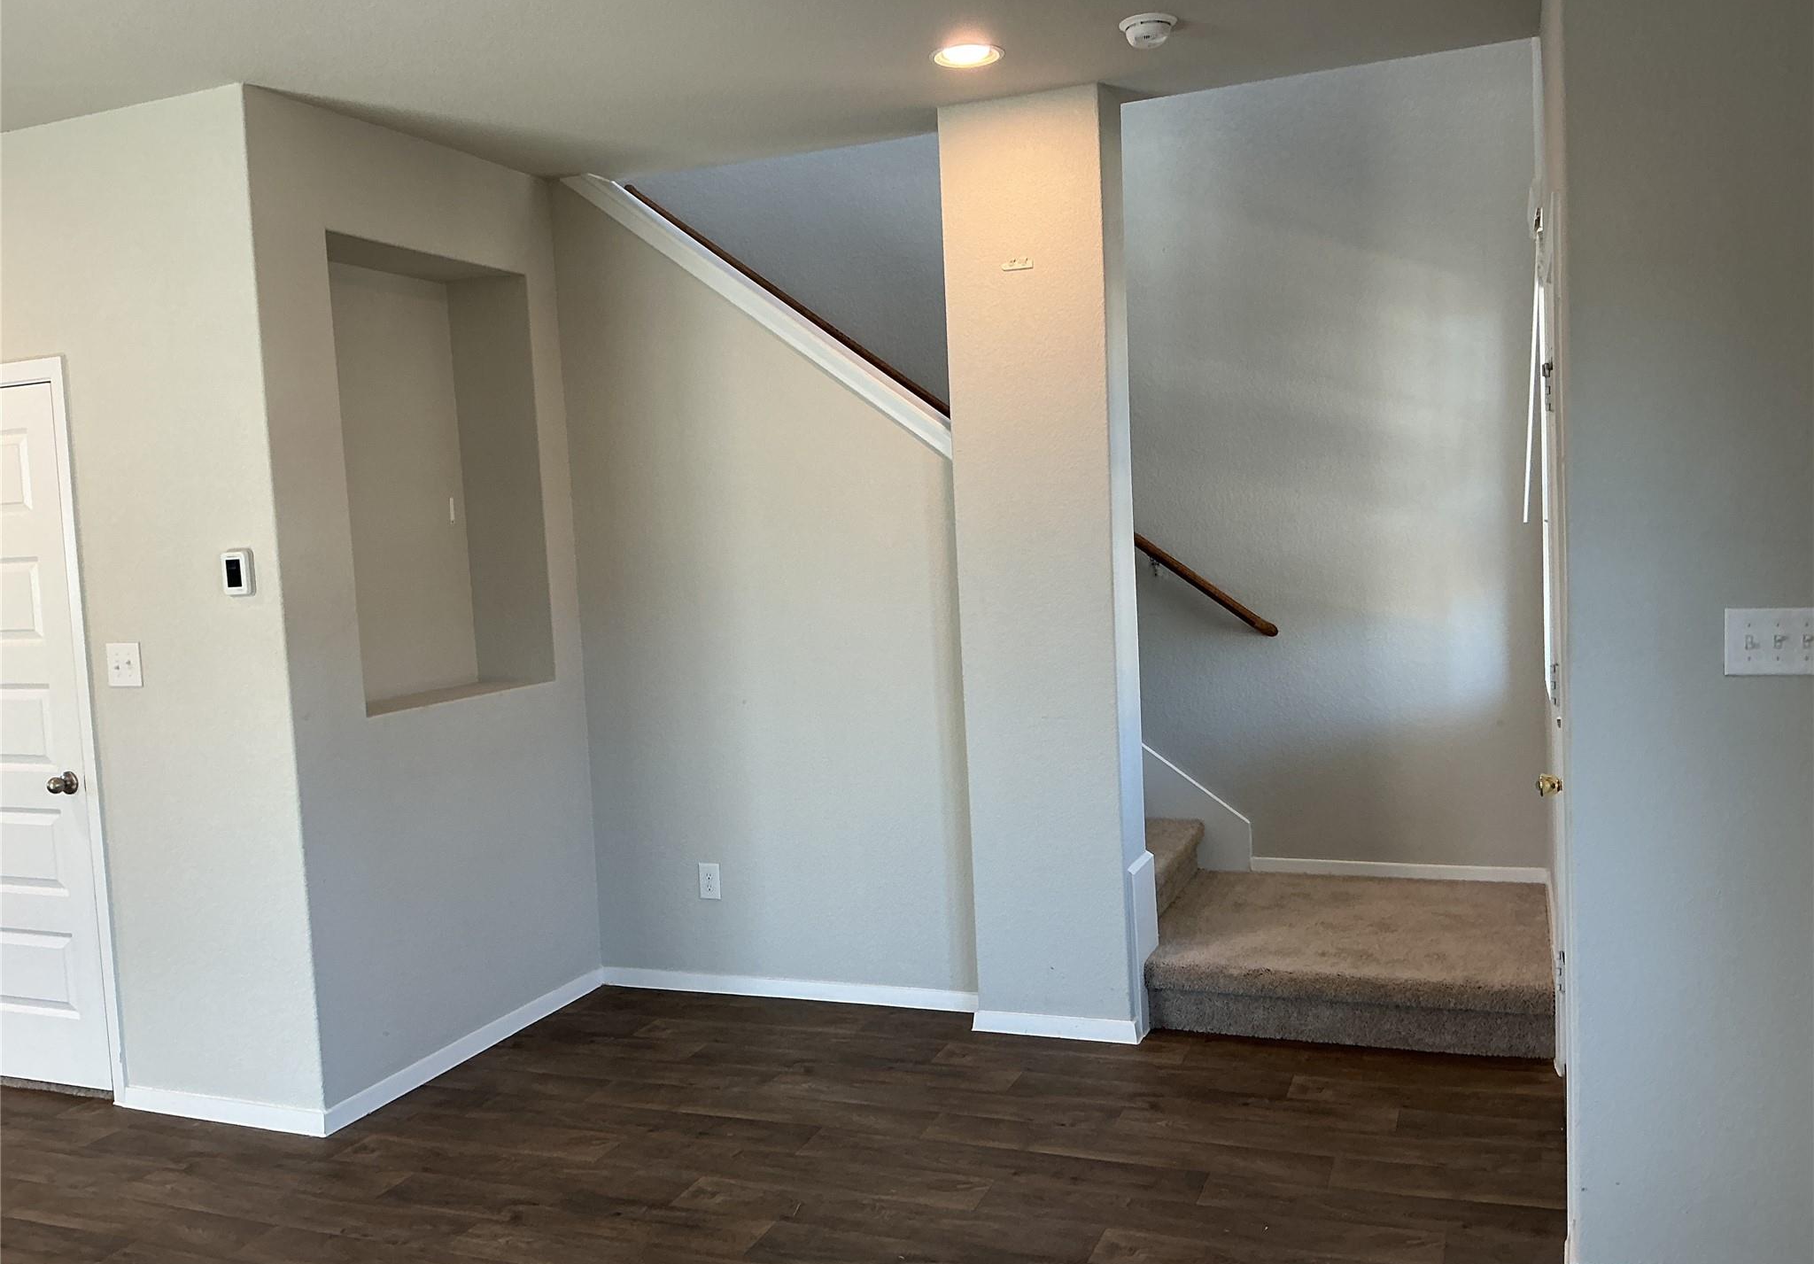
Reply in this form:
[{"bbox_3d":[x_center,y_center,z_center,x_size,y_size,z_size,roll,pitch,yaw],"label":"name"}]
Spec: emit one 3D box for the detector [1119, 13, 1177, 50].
[{"bbox_3d":[0.596,-1.473,3.743,0.145,0.055,0.145,-1,4,22],"label":"detector"}]

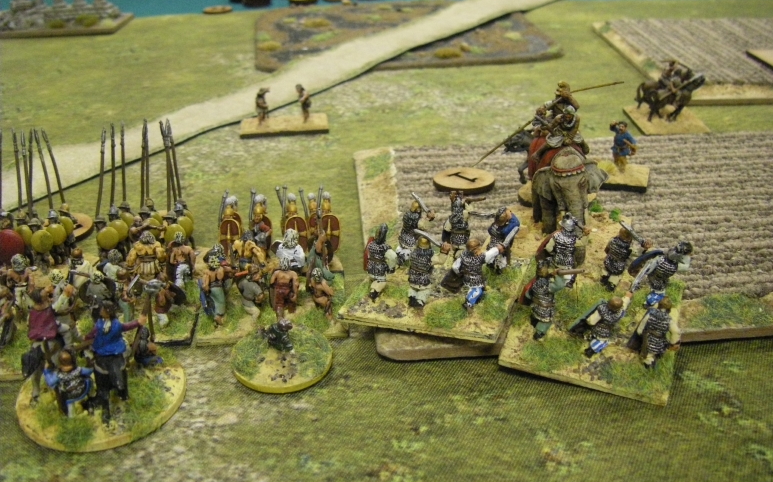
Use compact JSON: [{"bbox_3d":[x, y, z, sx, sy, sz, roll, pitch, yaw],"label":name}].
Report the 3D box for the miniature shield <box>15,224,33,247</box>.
[{"bbox_3d":[-0.105,-0.001,0.246,0.006,0.006,0.002,-2,15,-4],"label":"miniature shield"}]

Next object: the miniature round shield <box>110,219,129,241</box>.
[{"bbox_3d":[-0.085,-0.003,0.268,0.007,0.007,0.002,-6,27,-9],"label":"miniature round shield"}]

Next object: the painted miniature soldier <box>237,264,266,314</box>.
[{"bbox_3d":[-0.036,0.014,0.225,0.010,0.014,0.011,-21,34,-35],"label":"painted miniature soldier"}]

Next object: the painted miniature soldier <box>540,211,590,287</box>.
[{"bbox_3d":[0.047,0.002,0.227,0.013,0.021,0.009,8,40,11],"label":"painted miniature soldier"}]

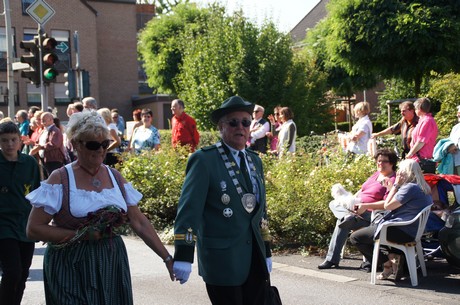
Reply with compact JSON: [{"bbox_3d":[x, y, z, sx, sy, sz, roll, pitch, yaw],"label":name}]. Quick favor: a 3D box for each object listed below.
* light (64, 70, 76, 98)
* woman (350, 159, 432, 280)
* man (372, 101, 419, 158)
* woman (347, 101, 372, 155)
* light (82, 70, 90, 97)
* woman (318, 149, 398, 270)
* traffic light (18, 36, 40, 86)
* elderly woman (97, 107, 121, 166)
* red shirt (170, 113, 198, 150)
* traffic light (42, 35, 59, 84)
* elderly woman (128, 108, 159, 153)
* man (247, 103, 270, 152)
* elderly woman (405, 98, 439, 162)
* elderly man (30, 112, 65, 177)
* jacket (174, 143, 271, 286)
[{"bbox_3d":[-5.028,-2.169,24.200,0.380,0.900,0.290,-1,3,12],"label":"light"},{"bbox_3d":[1.625,0.674,7.700,0.800,1.220,0.520,-1,3,18],"label":"woman"},{"bbox_3d":[2.452,0.115,11.044,0.520,1.700,0.620,-5,4,-41],"label":"man"},{"bbox_3d":[1.938,0.076,11.243,0.400,1.640,0.470,-2,3,6],"label":"woman"},{"bbox_3d":[-4.547,-2.178,24.300,0.290,0.900,0.380,-2,3,6],"label":"light"},{"bbox_3d":[1.416,0.620,8.400,0.850,1.260,0.600,-4,4,-38],"label":"woman"},{"bbox_3d":[-3.711,-1.670,14.200,0.380,0.880,0.270,-3,3,-10],"label":"traffic light"},{"bbox_3d":[-1.884,0.128,12.043,0.400,1.640,0.480,-2,3,6],"label":"elderly woman"},{"bbox_3d":[-0.696,-0.292,12.100,0.530,0.700,0.320,1,5,43],"label":"red shirt"},{"bbox_3d":[-3.354,-1.723,14.300,0.300,0.900,0.380,-3,3,-22],"label":"traffic light"},{"bbox_3d":[-1.278,0.133,12.048,0.500,1.640,0.350,-2,3,7],"label":"elderly woman"},{"bbox_3d":[0.503,0.096,12.250,0.530,1.710,0.380,1,4,41],"label":"man"},{"bbox_3d":[2.723,0.054,10.748,0.380,1.650,0.500,-3,3,-11],"label":"elderly woman"},{"bbox_3d":[-2.903,0.205,12.344,0.480,1.700,0.520,-4,3,-28],"label":"elderly man"},{"bbox_3d":[-0.038,0.340,4.200,0.570,0.780,0.340,-5,4,-37],"label":"jacket"}]

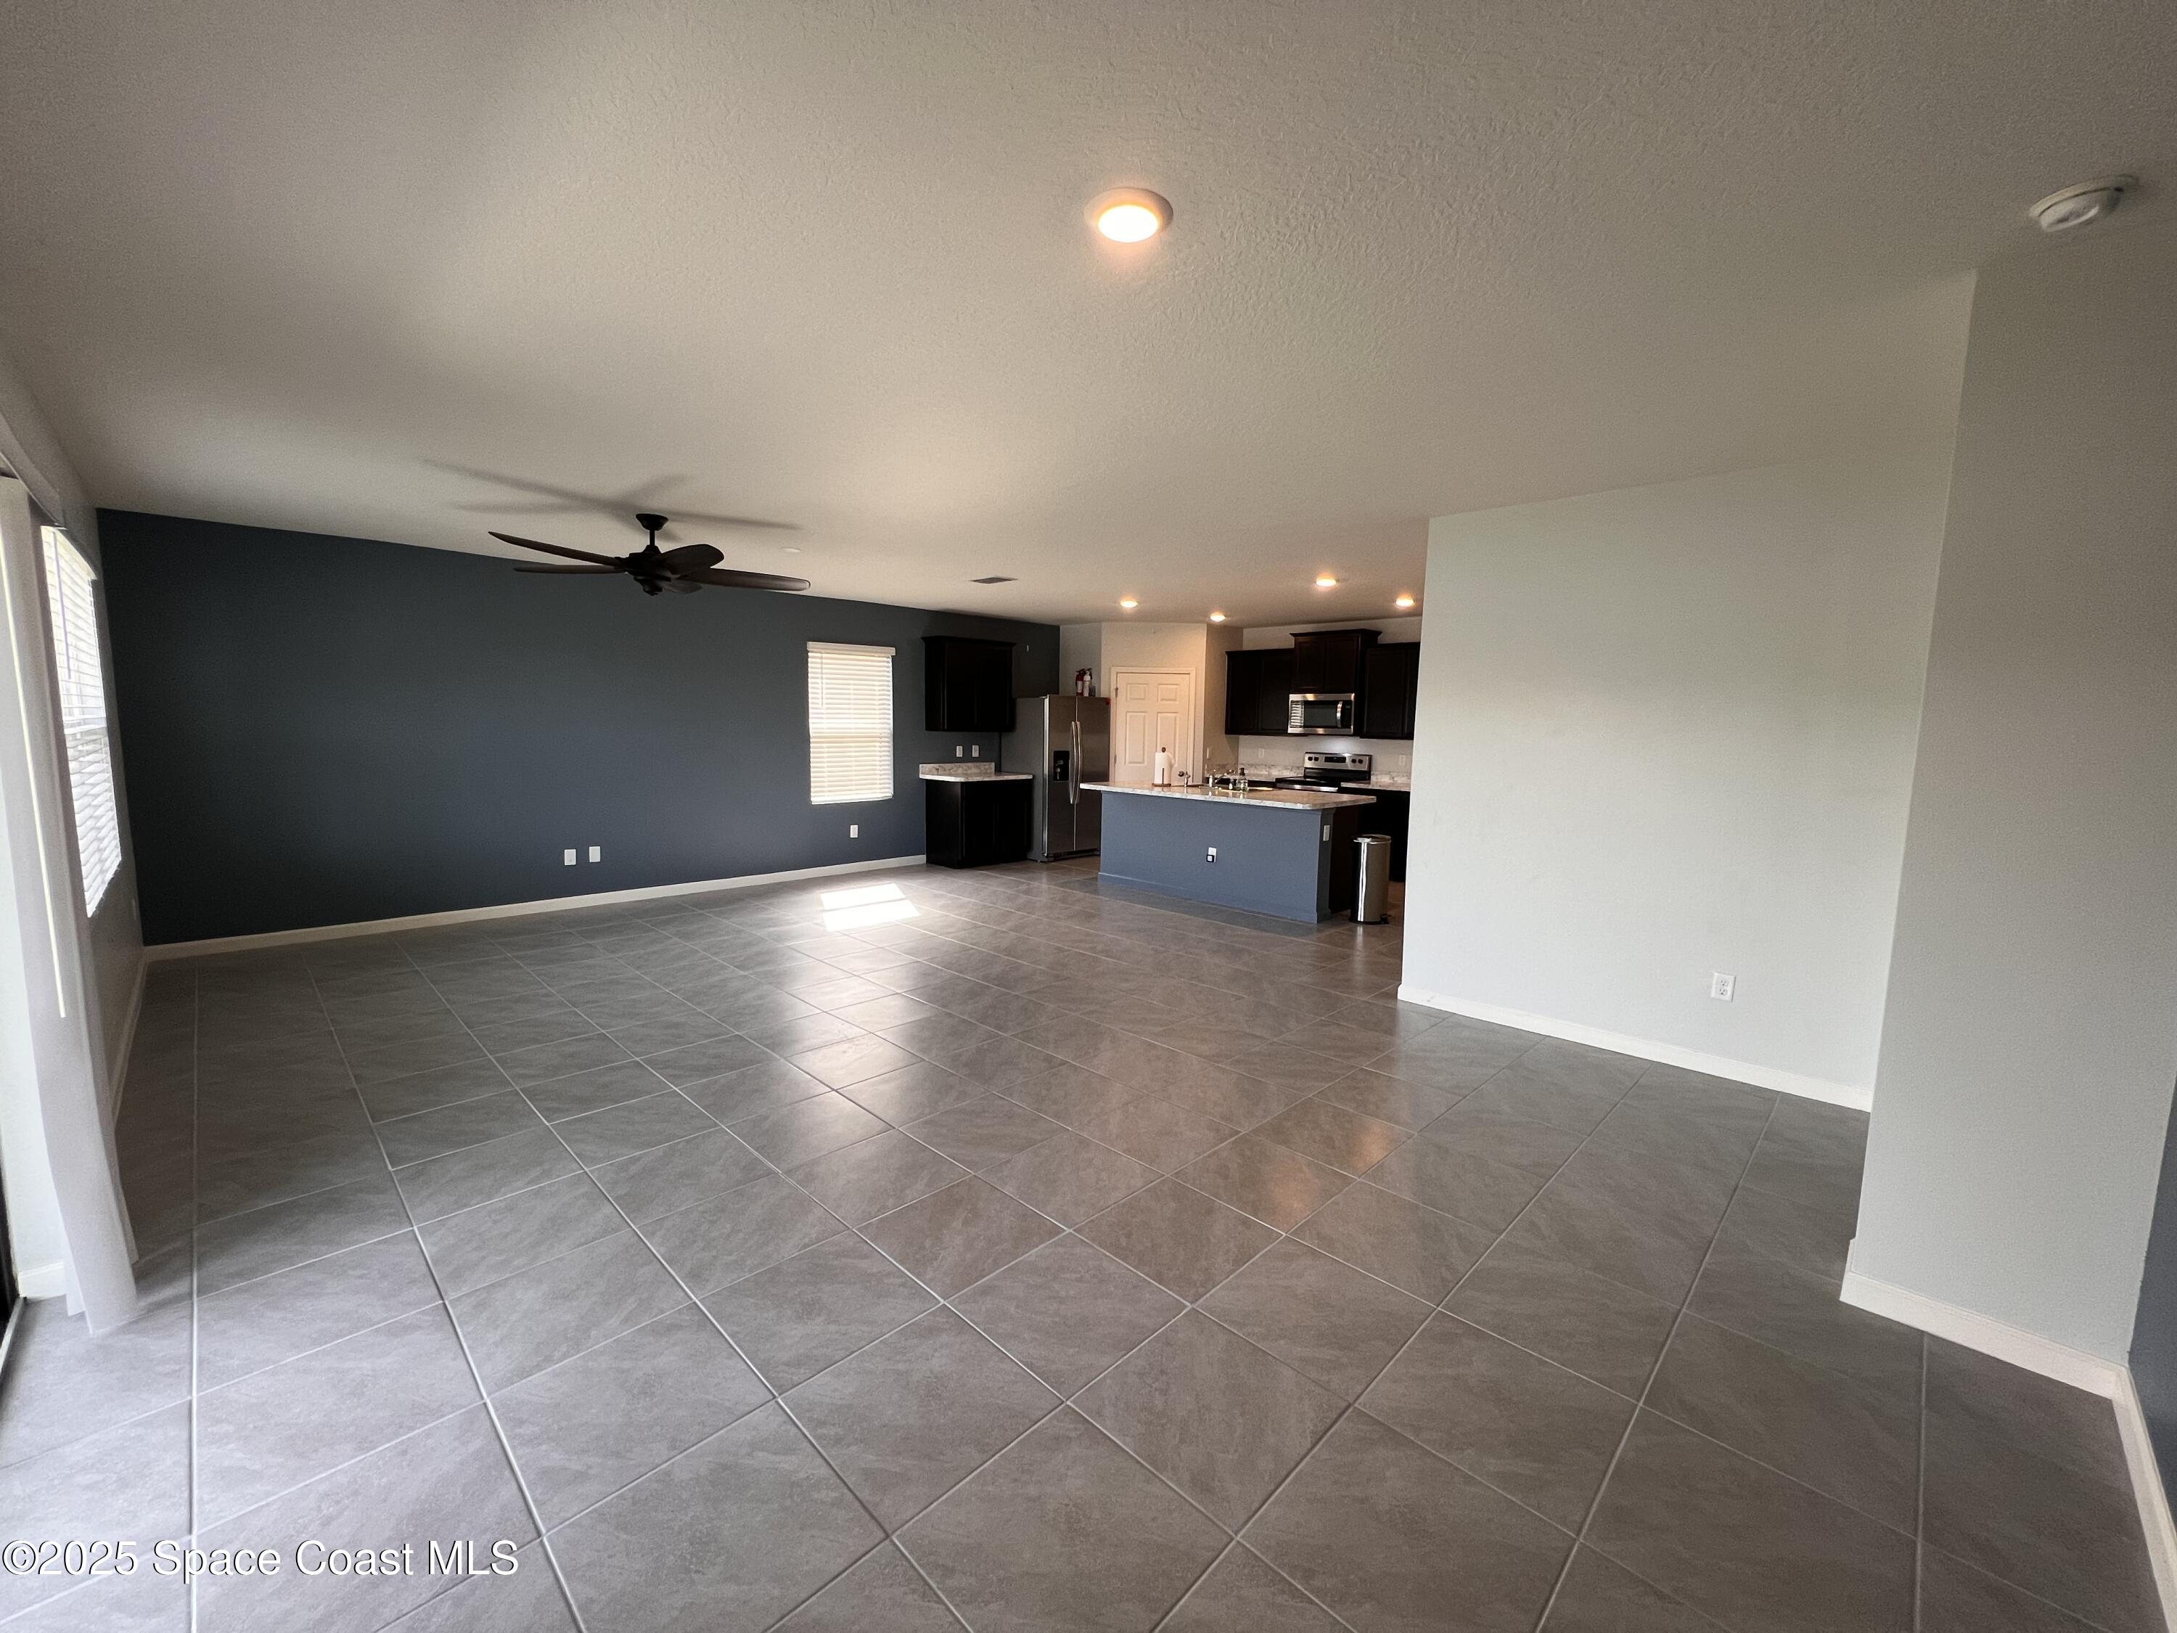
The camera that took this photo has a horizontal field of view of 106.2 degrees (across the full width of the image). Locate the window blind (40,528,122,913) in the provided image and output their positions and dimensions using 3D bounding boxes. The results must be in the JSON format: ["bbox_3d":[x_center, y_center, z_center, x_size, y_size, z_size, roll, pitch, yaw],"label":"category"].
[{"bbox_3d":[-4.644,-0.423,3.746,1.800,1.510,0.070,8,10,44],"label":"window blind"}]

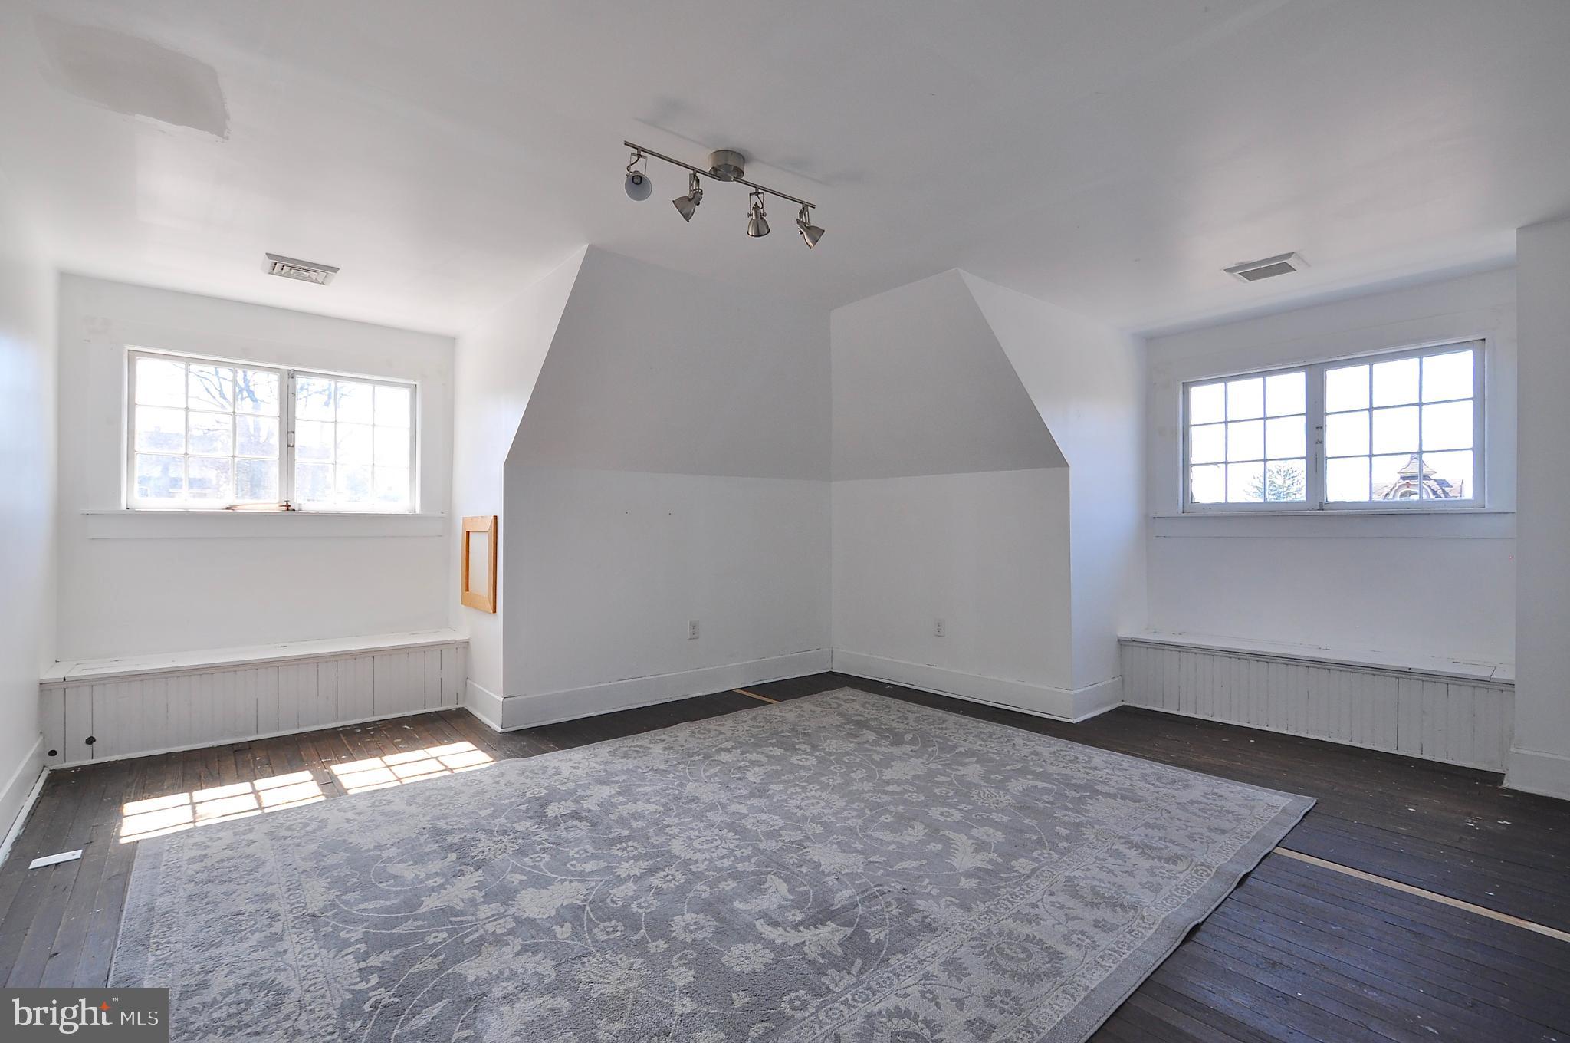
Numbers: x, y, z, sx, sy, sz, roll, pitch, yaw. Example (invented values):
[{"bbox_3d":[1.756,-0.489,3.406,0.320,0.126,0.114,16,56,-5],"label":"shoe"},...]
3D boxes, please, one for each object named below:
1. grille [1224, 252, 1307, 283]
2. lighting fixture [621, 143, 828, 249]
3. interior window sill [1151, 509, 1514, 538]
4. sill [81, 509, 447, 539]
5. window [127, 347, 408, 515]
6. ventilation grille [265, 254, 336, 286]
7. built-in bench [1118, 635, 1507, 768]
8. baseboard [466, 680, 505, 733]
[{"bbox_3d":[2.372,-1.233,3.217,0.285,0.025,0.240,-1,-1,44],"label":"grille"},{"bbox_3d":[-0.190,-1.140,2.263,0.750,0.230,0.150,0,-1,-34],"label":"lighting fixture"},{"bbox_3d":[2.993,0.025,3.716,1.610,0.140,0.060,-1,-1,44],"label":"interior window sill"},{"bbox_3d":[-2.907,0.029,3.820,1.670,0.140,0.060,1,-1,-37],"label":"sill"},{"bbox_3d":[-2.934,-0.478,3.849,1.340,0.850,0.080,1,-1,-37],"label":"window"},{"bbox_3d":[-2.393,-1.233,3.227,0.290,0.025,0.250,1,-1,-37],"label":"ventilation grille"},{"bbox_3d":[2.760,0.898,3.555,1.630,0.410,0.530,-1,-1,44],"label":"built-in bench"},{"bbox_3d":[-1.677,1.015,3.646,0.030,0.180,0.630,1,-1,-42],"label":"baseboard"}]

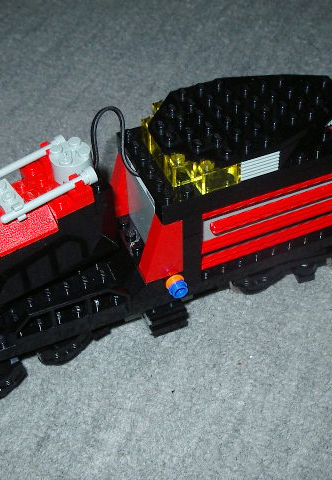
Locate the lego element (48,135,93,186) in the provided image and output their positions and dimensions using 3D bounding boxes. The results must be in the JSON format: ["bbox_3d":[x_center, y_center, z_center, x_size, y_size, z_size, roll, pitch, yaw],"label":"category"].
[{"bbox_3d":[-0.037,-0.030,0.272,0.016,0.011,0.016,-2,46,2],"label":"lego element"}]

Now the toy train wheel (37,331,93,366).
[{"bbox_3d":[-0.044,0.045,0.297,0.025,0.017,0.009,-26,51,-21],"label":"toy train wheel"}]

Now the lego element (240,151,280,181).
[{"bbox_3d":[0.034,-0.030,0.263,0.016,0.010,0.008,-18,48,-14],"label":"lego element"}]

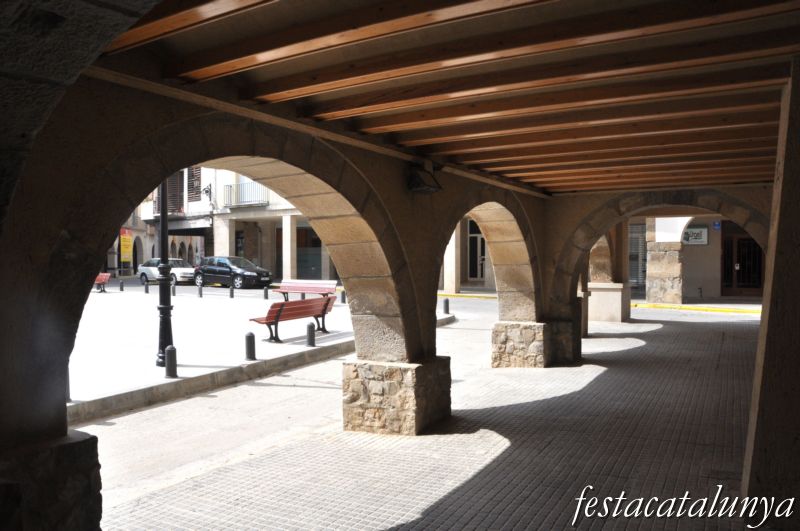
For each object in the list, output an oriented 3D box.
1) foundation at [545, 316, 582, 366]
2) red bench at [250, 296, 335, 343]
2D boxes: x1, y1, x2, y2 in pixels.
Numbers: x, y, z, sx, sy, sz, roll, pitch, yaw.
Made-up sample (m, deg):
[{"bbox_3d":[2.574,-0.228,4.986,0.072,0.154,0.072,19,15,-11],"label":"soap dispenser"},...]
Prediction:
[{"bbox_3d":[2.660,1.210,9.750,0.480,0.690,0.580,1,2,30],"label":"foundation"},{"bbox_3d":[-1.970,0.985,11.280,0.600,0.730,1.770,1,2,30],"label":"red bench"}]

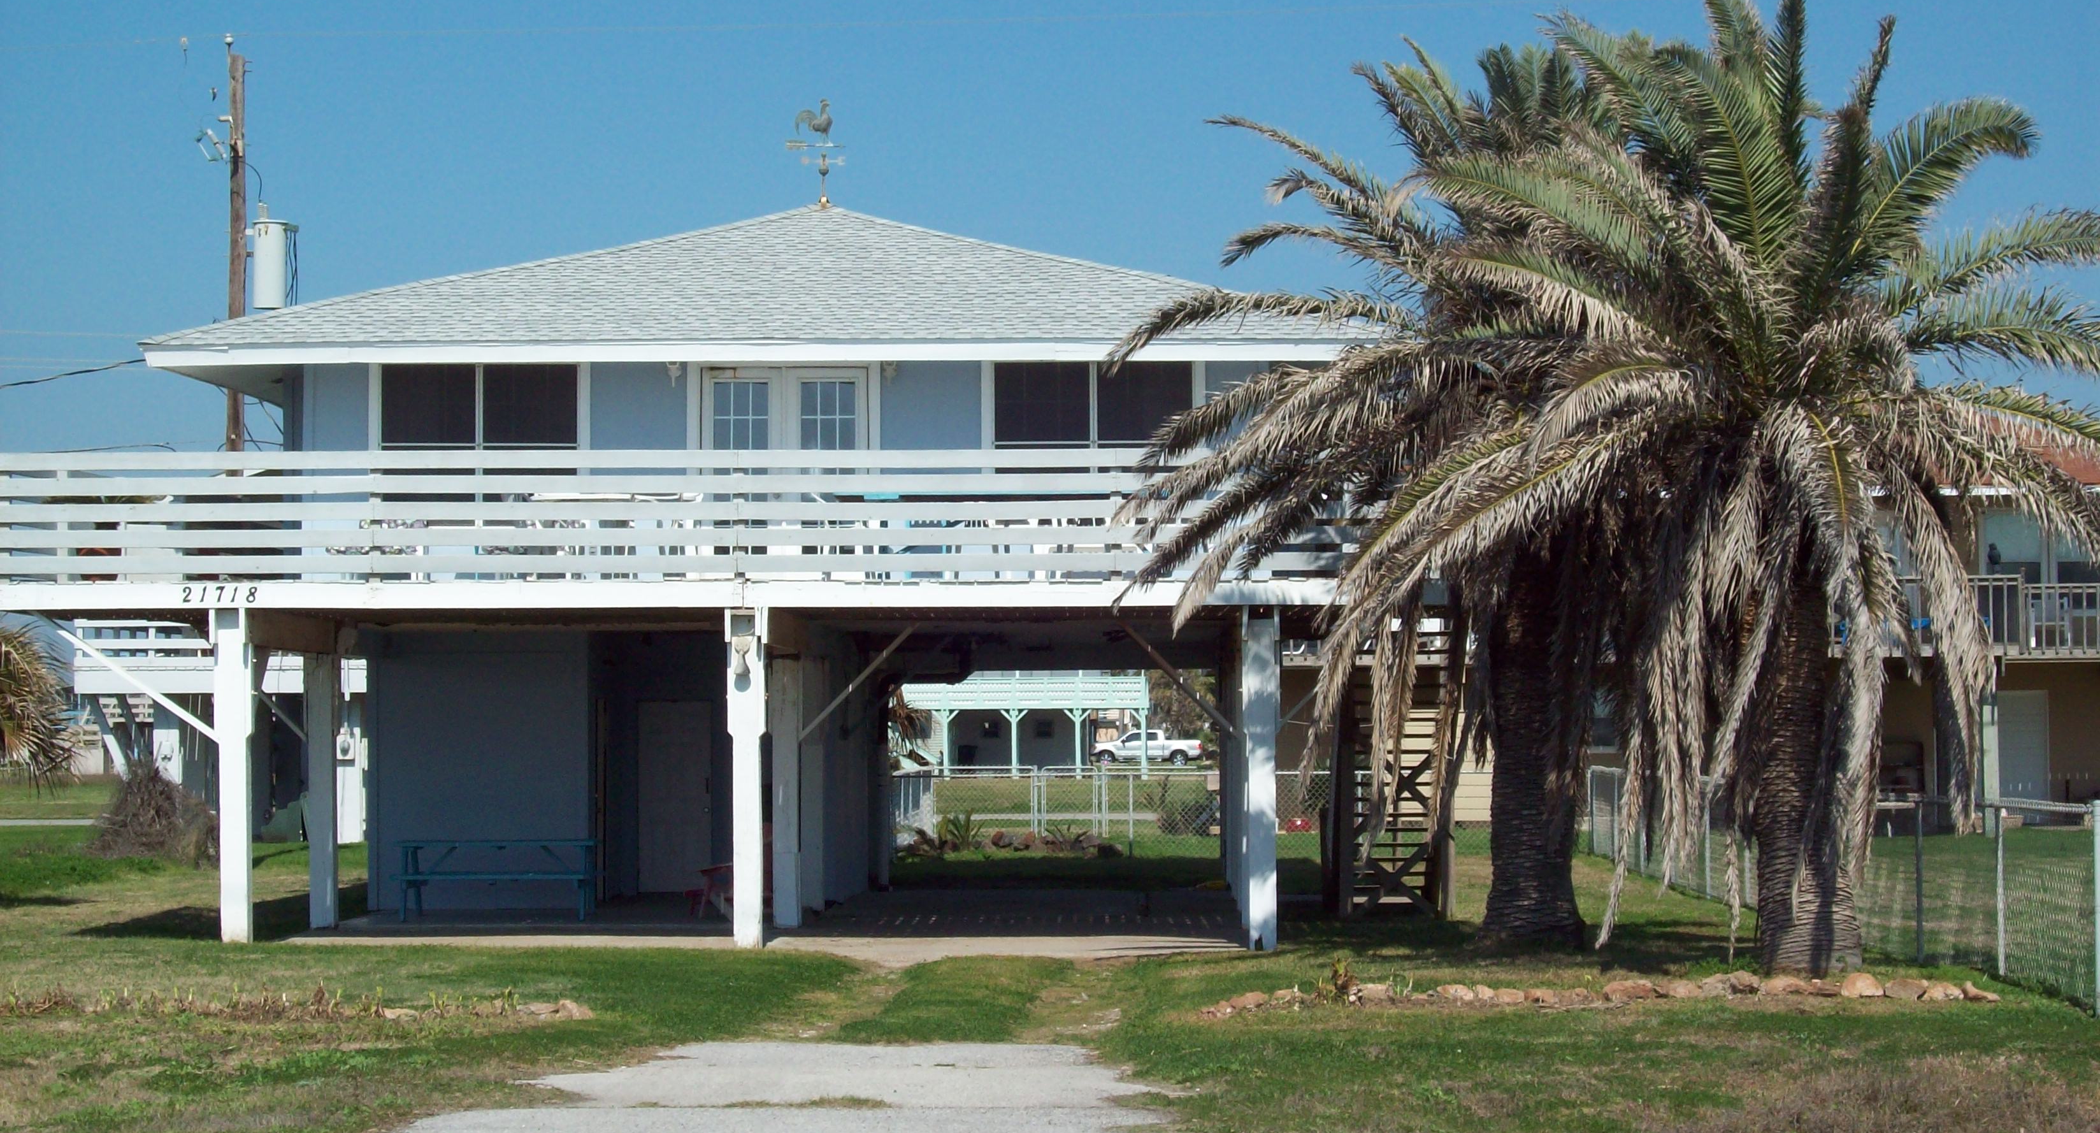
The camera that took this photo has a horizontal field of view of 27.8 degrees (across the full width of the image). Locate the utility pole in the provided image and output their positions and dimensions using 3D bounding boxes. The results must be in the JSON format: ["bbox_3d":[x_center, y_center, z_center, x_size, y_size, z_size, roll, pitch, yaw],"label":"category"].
[{"bbox_3d":[-10.400,-1.415,54.092,0.300,10.600,0.300,0,-2,0],"label":"utility pole"}]

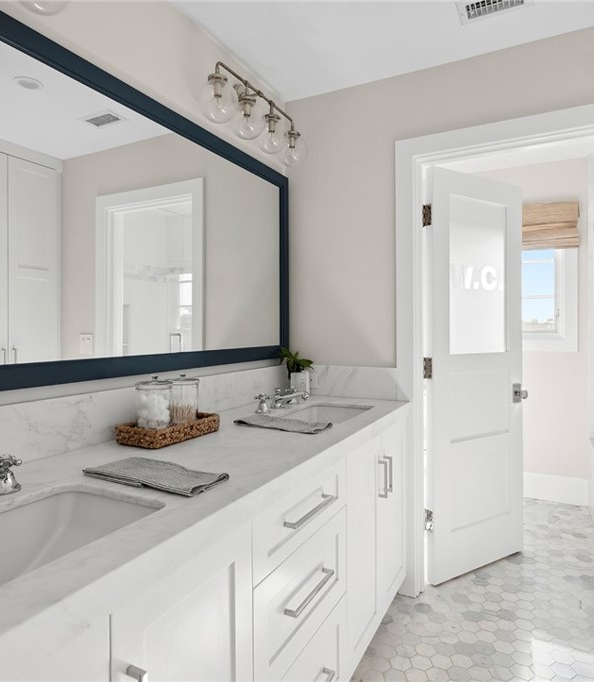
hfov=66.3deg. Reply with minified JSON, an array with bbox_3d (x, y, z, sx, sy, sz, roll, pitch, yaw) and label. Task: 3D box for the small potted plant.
[{"bbox_3d":[-0.003,0.155,2.259,0.140,0.240,0.130,0,1,26],"label":"small potted plant"}]

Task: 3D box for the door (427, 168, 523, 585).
[{"bbox_3d":[0.946,0.171,2.366,0.675,2.015,0.036,-1,1,-29],"label":"door"}]

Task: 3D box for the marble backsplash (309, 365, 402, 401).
[{"bbox_3d":[0.227,0.201,2.235,0.535,0.156,0.020,0,1,26],"label":"marble backsplash"}]

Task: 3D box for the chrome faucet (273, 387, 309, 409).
[{"bbox_3d":[-0.034,0.246,1.969,0.163,0.084,0.060,0,1,26],"label":"chrome faucet"}]

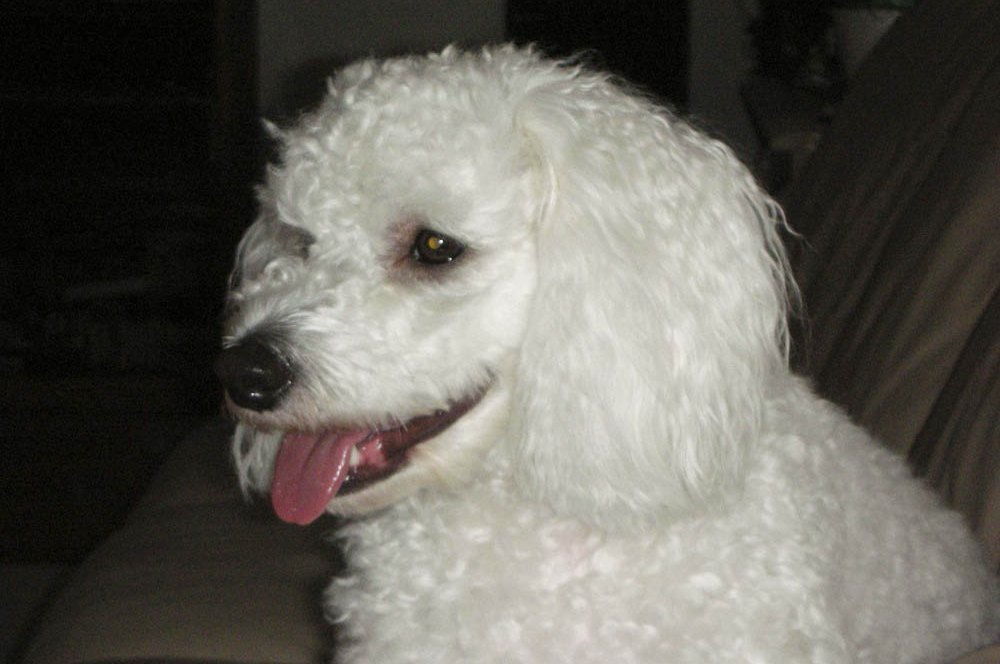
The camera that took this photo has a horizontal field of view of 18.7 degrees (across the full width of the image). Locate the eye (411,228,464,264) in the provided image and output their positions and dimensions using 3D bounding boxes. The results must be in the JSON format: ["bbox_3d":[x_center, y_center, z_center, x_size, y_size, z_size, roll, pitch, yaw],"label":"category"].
[{"bbox_3d":[-0.021,-0.029,1.000,0.018,0.012,0.011,3,4,27],"label":"eye"}]

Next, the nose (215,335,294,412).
[{"bbox_3d":[-0.078,0.013,0.975,0.019,0.024,0.027,-6,9,-44],"label":"nose"}]

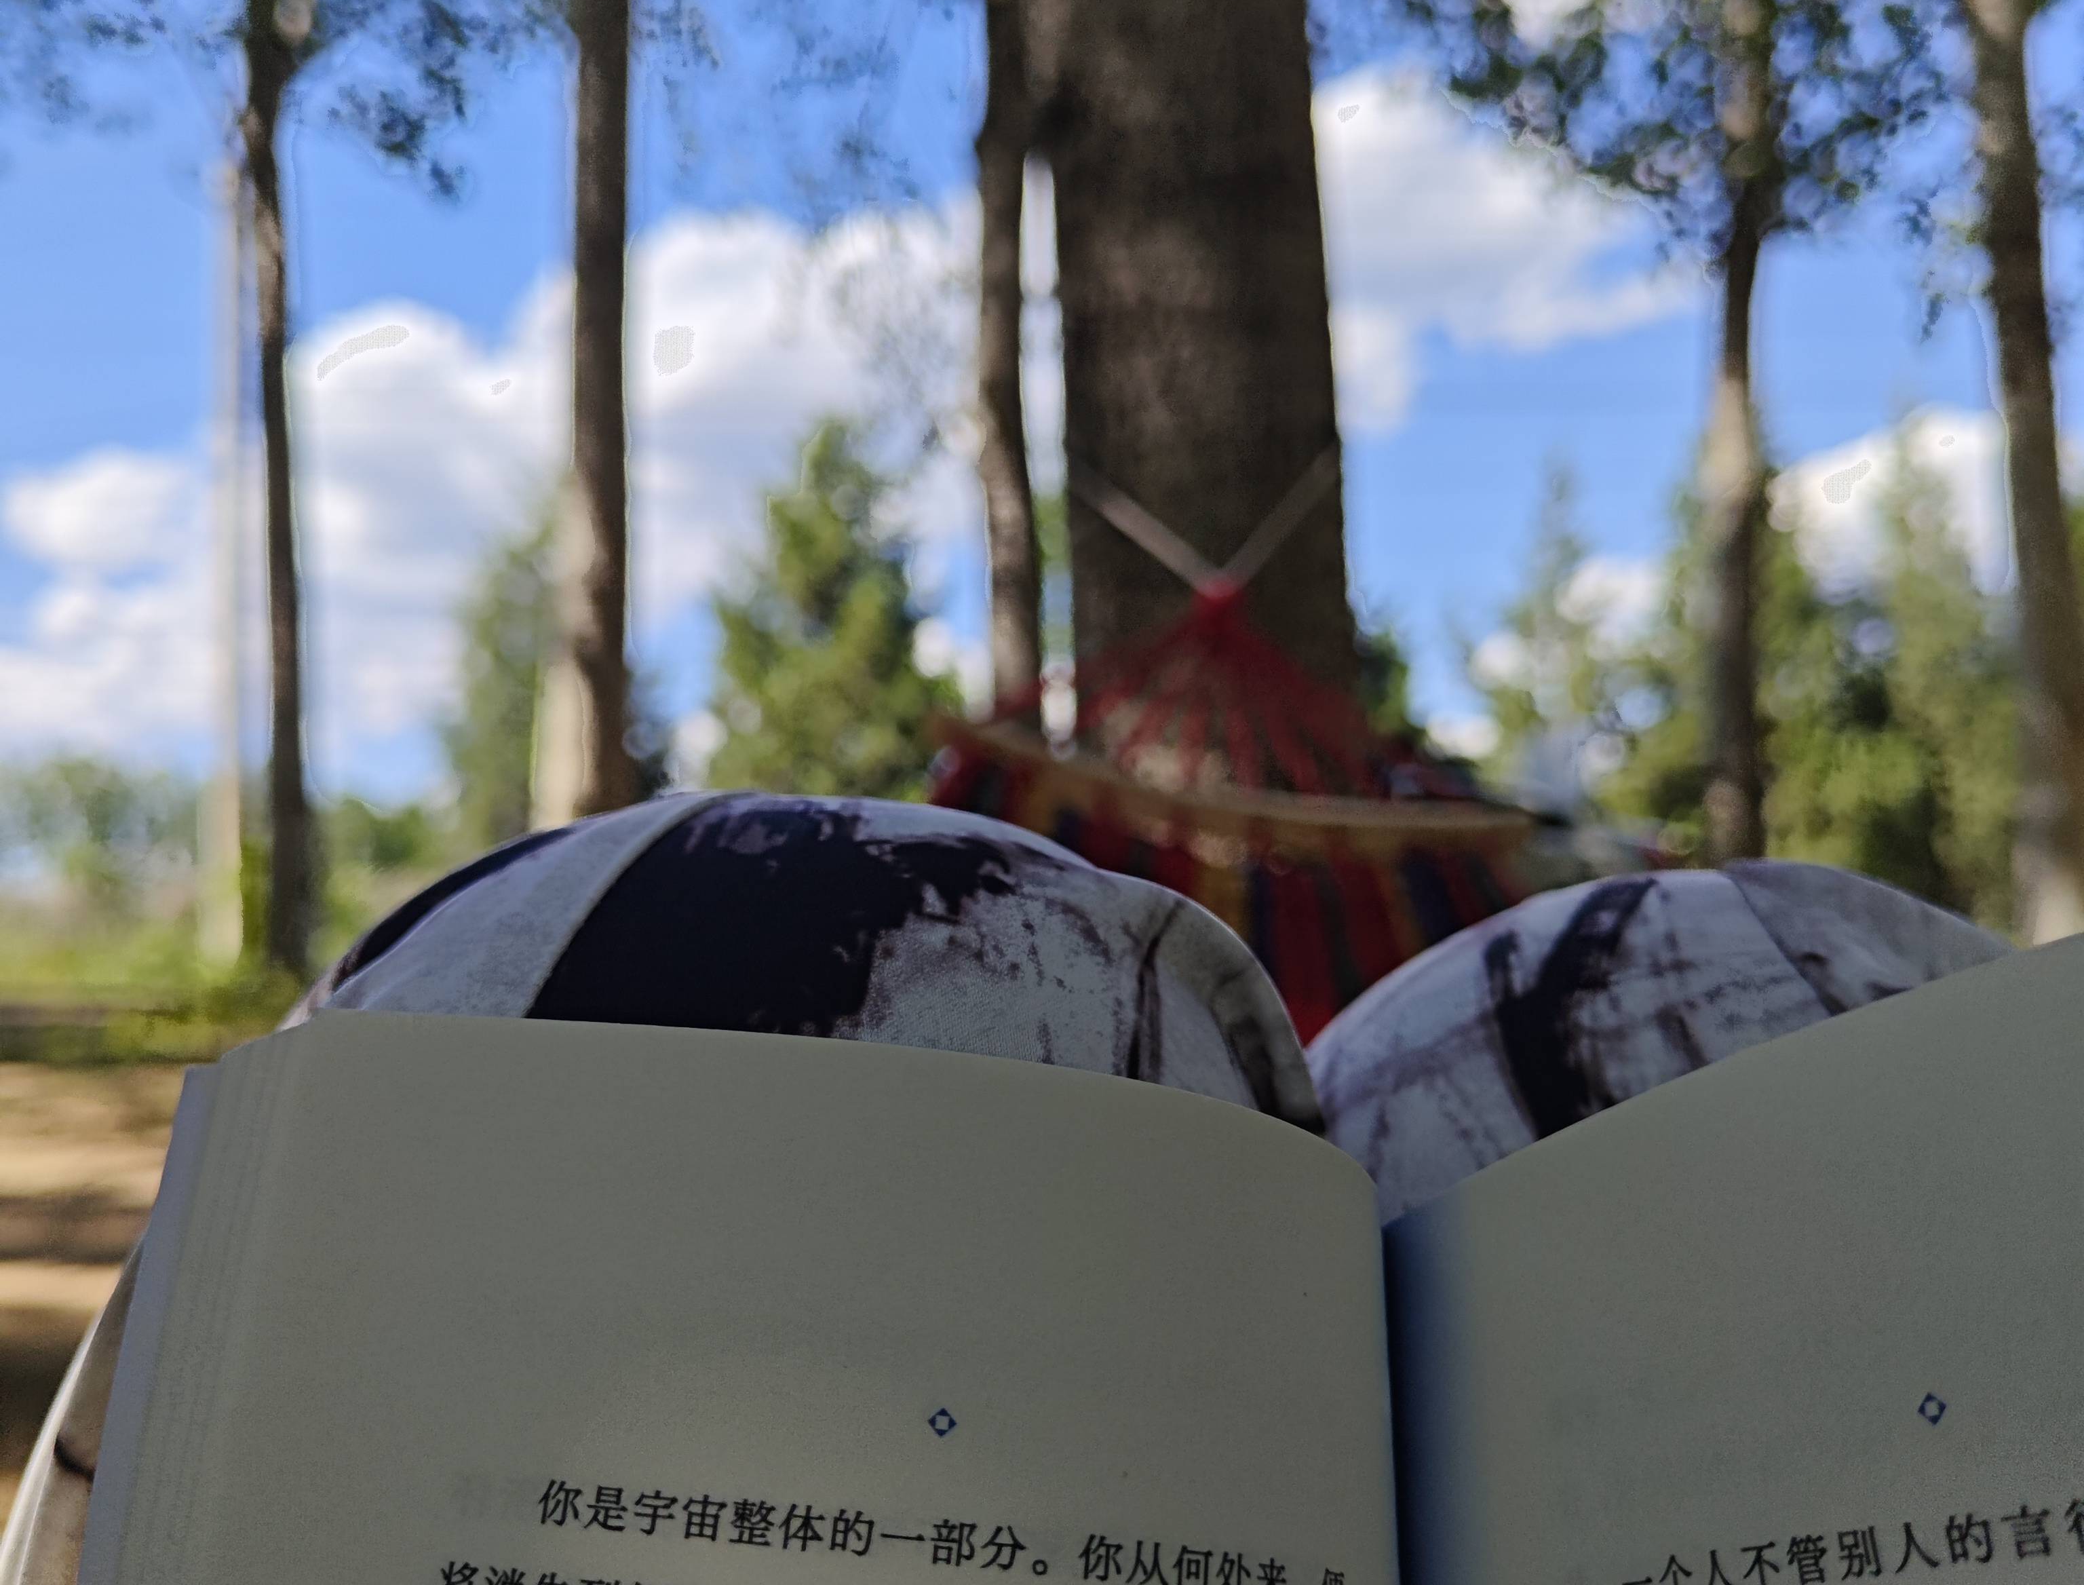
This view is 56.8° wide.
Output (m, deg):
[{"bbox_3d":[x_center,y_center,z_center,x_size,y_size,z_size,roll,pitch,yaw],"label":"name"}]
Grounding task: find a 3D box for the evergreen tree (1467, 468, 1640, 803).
[{"bbox_3d":[5.300,-0.750,20.000,2.100,5.200,2.100,-1,-3,0],"label":"evergreen tree"}]

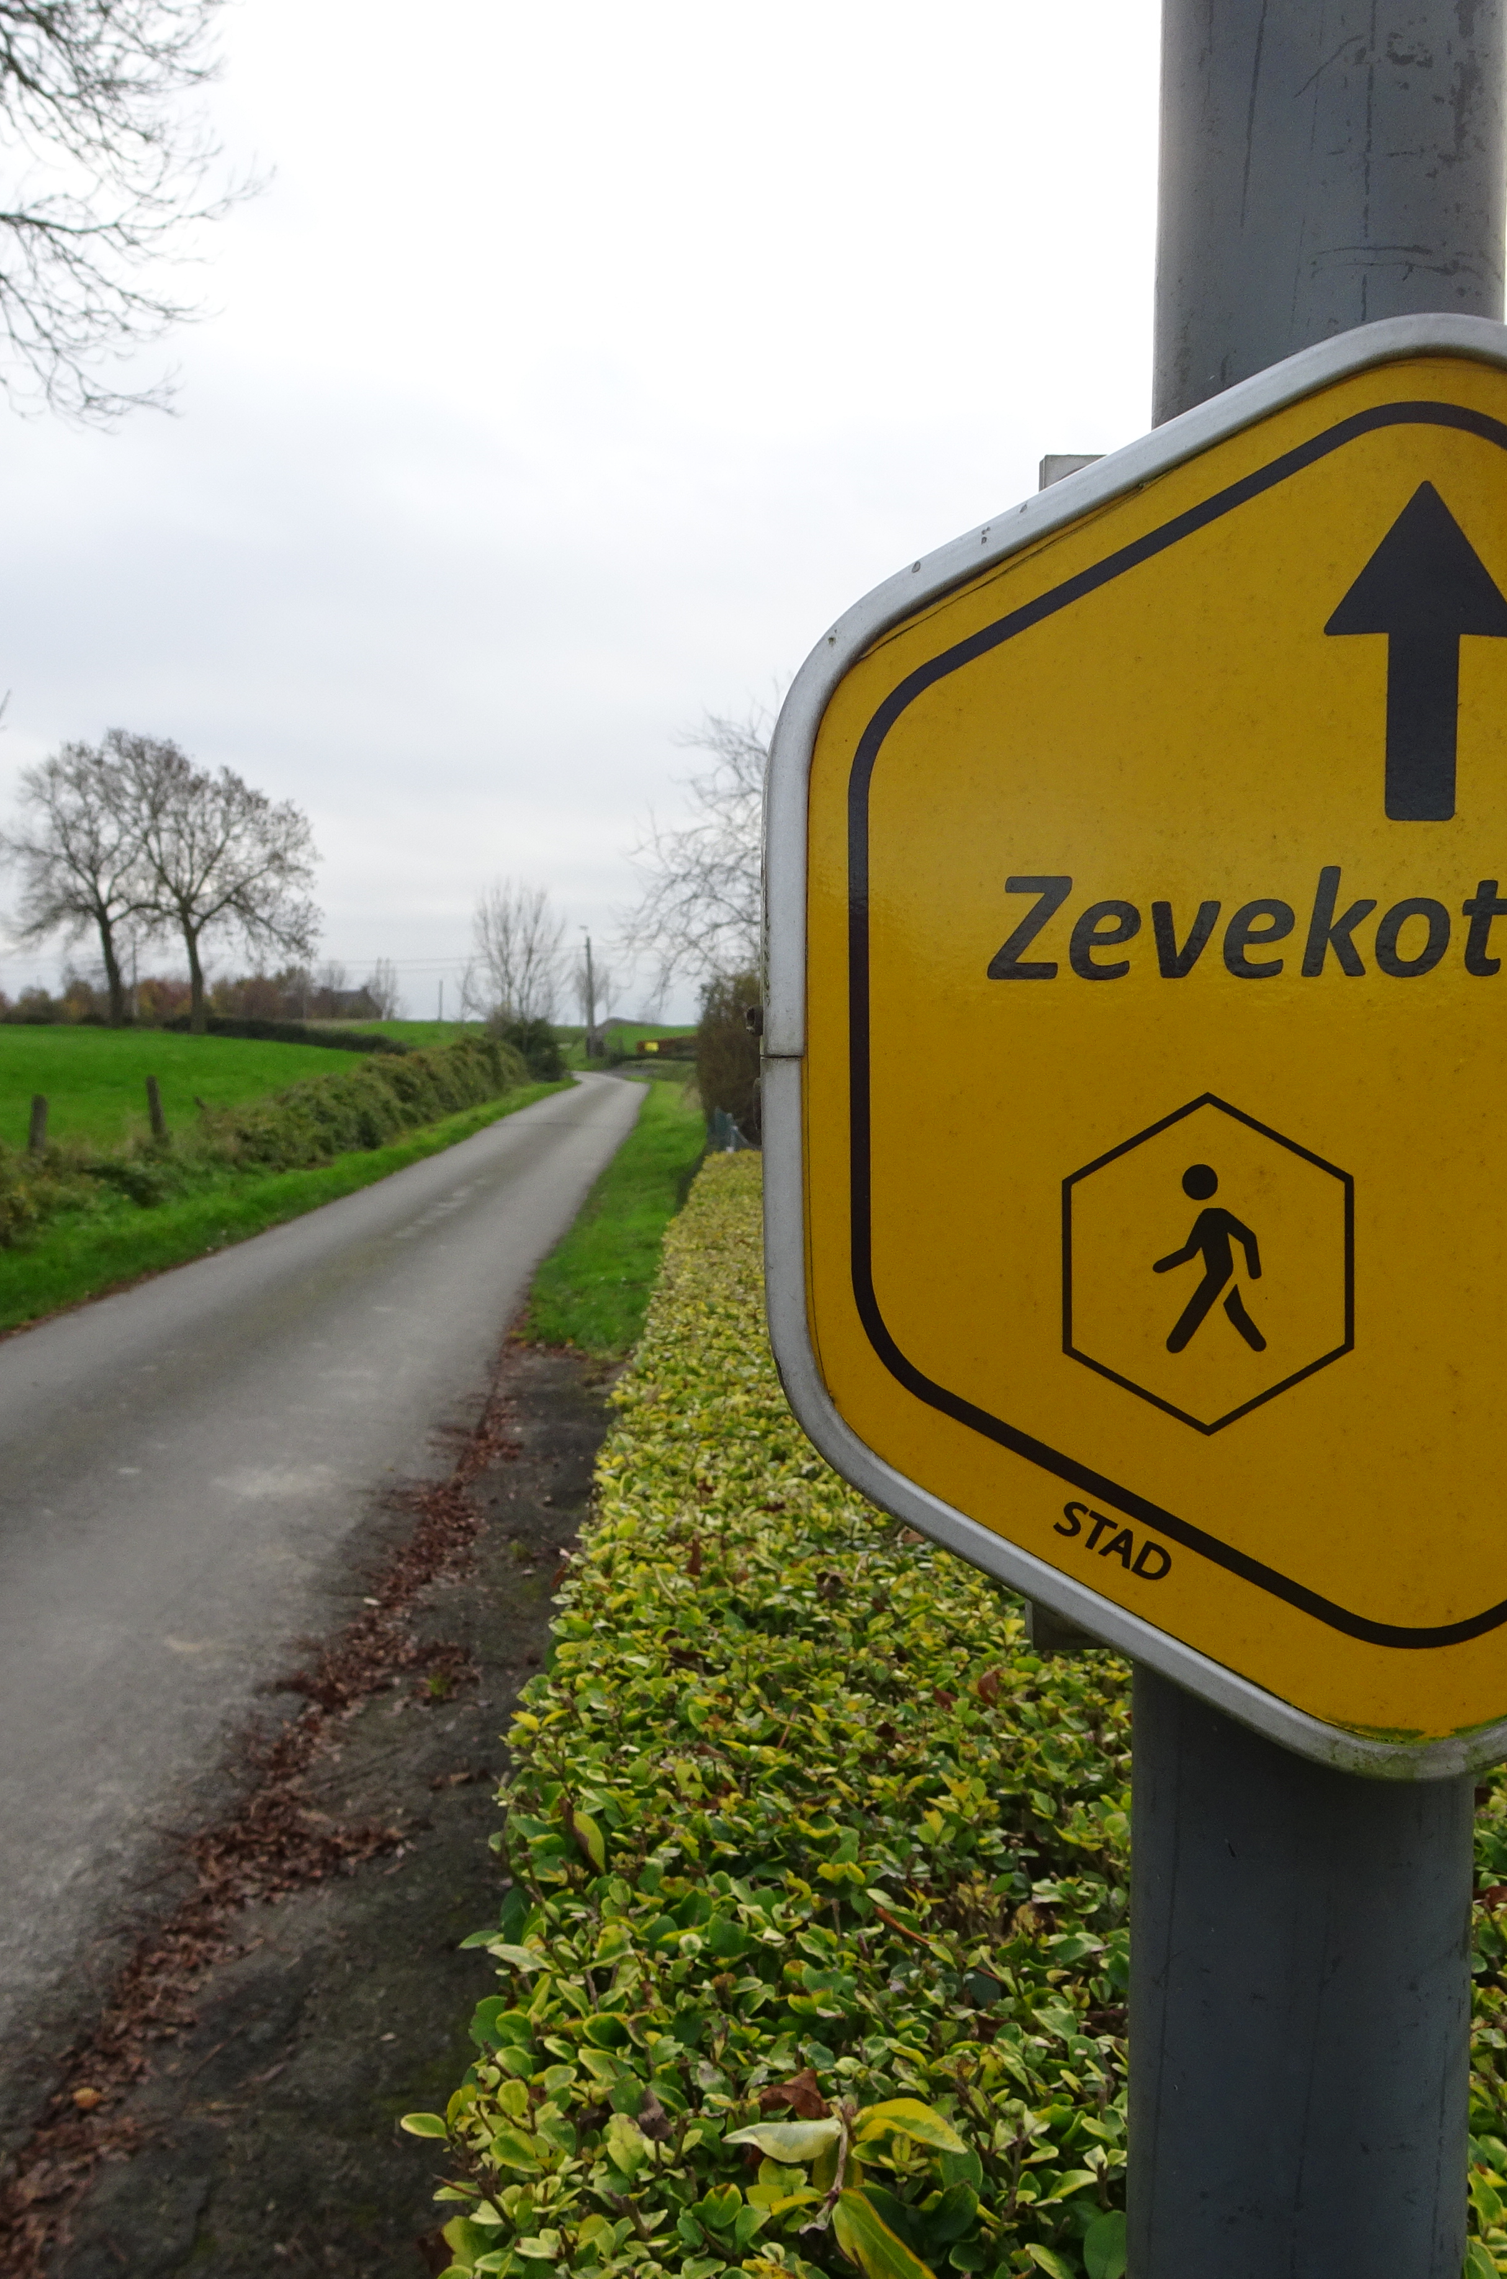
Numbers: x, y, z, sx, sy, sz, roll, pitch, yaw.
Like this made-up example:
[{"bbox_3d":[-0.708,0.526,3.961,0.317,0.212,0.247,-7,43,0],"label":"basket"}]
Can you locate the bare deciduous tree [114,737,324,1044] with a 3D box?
[{"bbox_3d":[-22.558,-10.560,88.000,8.726,12.692,8.726,0,3,0],"label":"bare deciduous tree"}]

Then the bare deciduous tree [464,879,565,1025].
[{"bbox_3d":[-8.649,-6.080,76.000,3.682,6.594,3.682,0,3,0],"label":"bare deciduous tree"}]

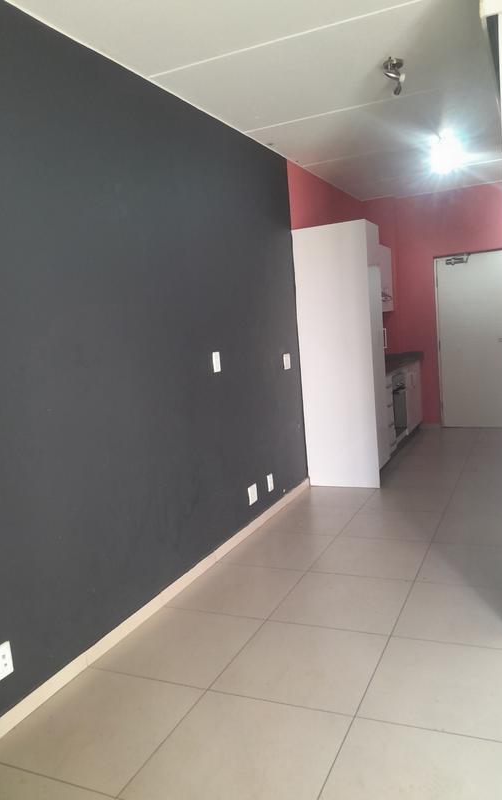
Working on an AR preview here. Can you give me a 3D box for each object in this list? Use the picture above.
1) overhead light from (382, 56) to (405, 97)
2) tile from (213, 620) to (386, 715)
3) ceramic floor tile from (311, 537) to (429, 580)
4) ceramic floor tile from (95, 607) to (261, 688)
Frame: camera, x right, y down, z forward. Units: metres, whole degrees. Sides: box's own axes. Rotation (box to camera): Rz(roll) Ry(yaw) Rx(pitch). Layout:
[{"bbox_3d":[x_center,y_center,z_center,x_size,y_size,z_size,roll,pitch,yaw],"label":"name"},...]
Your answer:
[{"bbox_3d":[0.793,-1.785,3.349,0.110,0.160,0.110,-2,7,25],"label":"overhead light"},{"bbox_3d":[0.229,1.128,2.580,0.600,0.010,0.600,-3,7,25],"label":"tile"},{"bbox_3d":[0.735,0.960,3.659,0.600,0.010,0.600,-3,7,25],"label":"ceramic floor tile"},{"bbox_3d":[-0.319,1.153,2.840,0.600,0.010,0.600,-3,7,25],"label":"ceramic floor tile"}]

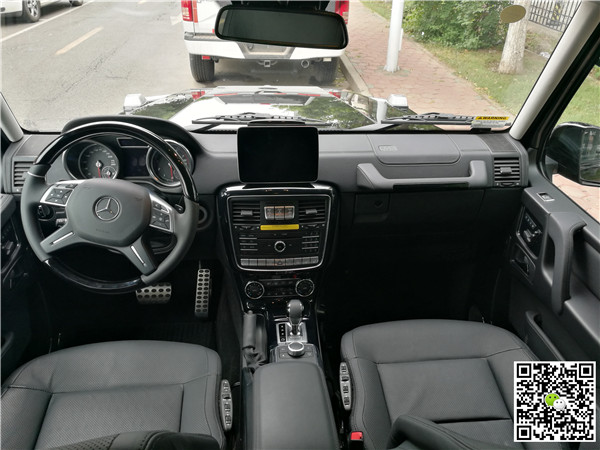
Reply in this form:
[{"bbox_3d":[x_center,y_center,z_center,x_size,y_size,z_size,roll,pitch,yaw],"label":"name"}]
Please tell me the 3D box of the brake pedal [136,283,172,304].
[{"bbox_3d":[-0.479,0.225,1.540,0.116,0.072,0.030,-1,-6,-5],"label":"brake pedal"}]

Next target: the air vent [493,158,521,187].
[{"bbox_3d":[0.564,-0.144,1.288,0.075,0.080,0.035,-1,2,-5],"label":"air vent"}]

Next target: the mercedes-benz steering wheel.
[{"bbox_3d":[-0.410,-0.034,1.051,0.383,0.383,0.095,-1,8,-5],"label":"mercedes-benz steering wheel"}]

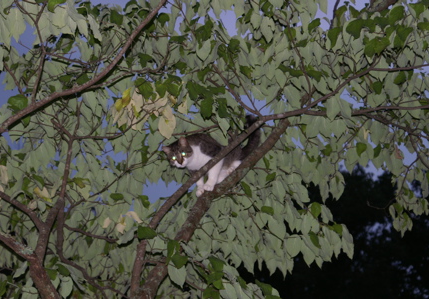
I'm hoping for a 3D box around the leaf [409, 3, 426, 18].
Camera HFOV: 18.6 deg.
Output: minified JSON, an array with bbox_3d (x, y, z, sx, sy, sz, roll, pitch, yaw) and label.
[{"bbox_3d":[0.775,-0.531,5.000,0.071,0.064,0.030,0,-21,0],"label":"leaf"}]

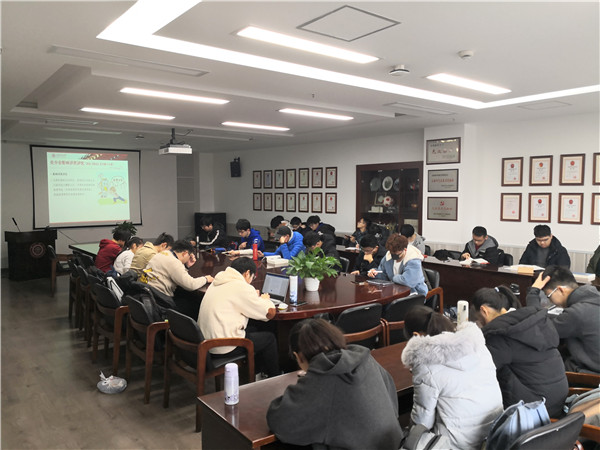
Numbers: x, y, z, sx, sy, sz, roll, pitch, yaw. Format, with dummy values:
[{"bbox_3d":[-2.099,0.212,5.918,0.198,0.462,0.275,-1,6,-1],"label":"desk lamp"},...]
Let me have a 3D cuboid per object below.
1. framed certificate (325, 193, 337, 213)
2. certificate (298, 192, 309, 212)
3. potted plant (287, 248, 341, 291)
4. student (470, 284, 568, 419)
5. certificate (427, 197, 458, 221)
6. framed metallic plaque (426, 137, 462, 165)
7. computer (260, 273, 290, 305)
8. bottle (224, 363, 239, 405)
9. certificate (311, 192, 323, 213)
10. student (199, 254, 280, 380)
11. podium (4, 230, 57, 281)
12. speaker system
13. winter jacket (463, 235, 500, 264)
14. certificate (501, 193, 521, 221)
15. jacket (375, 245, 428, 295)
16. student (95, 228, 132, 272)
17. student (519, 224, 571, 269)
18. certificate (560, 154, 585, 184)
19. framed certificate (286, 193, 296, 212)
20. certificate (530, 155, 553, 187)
[{"bbox_3d":[0.712,-0.483,10.492,0.030,0.460,0.338,-4,5,-44],"label":"framed certificate"},{"bbox_3d":[0.078,-0.480,10.193,0.030,0.412,0.327,-4,5,-38],"label":"certificate"},{"bbox_3d":[0.138,0.465,4.958,0.570,0.430,0.520,0,4,0],"label":"potted plant"},{"bbox_3d":[1.181,0.928,2.851,0.750,1.150,0.530,4,5,44],"label":"student"},{"bbox_3d":[2.167,-0.240,7.091,0.030,0.350,0.500,-4,6,-43],"label":"certificate"},{"bbox_3d":[2.256,-1.157,7.389,0.030,0.391,0.628,-4,5,-38],"label":"framed metallic plaque"},{"bbox_3d":[-0.301,0.538,3.981,0.280,0.220,0.345,-4,5,-38],"label":"computer"},{"bbox_3d":[-0.301,0.694,2.062,0.066,0.184,0.066,0,4,0],"label":"bottle"},{"bbox_3d":[0.356,-0.459,9.845,0.030,0.410,0.329,-4,5,-38],"label":"certificate"},{"bbox_3d":[-0.478,0.824,3.847,0.840,1.180,0.560,-4,5,-38],"label":"student"},{"bbox_3d":[-5.617,0.629,9.806,0.800,0.980,0.550,-3,5,-37],"label":"podium"},{"bbox_3d":[-1.709,-1.525,12.518,0.270,0.450,0.270,0,4,6],"label":"speaker system"},{"bbox_3d":[2.562,0.414,6.603,0.430,0.610,0.510,-4,5,-38],"label":"winter jacket"},{"bbox_3d":[2.818,-0.234,6.250,0.025,0.375,0.270,-4,5,-44],"label":"certificate"},{"bbox_3d":[1.095,0.527,5.003,0.460,0.620,0.520,-4,5,-38],"label":"jacket"},{"bbox_3d":[-2.419,0.667,6.462,0.800,1.180,0.520,-3,5,-38],"label":"student"},{"bbox_3d":[2.876,0.631,5.580,0.820,1.270,0.600,-4,6,-44],"label":"student"},{"bbox_3d":[3.491,-0.701,5.992,0.025,0.402,0.293,-4,6,-43],"label":"certificate"},{"bbox_3d":[-0.190,-0.508,10.800,0.317,0.438,0.025,4,6,44],"label":"framed certificate"},{"bbox_3d":[3.610,-0.804,7.005,0.317,0.438,0.025,4,6,44],"label":"certificate"}]

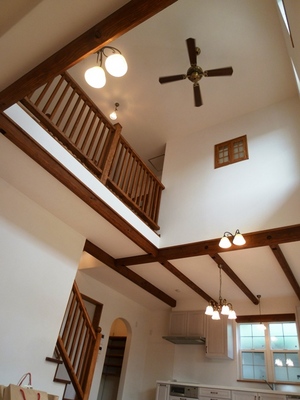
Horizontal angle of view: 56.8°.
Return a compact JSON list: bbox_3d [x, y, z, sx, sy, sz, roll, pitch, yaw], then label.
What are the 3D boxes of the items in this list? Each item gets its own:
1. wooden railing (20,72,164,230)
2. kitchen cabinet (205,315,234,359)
[{"bbox_3d":[-0.622,-0.739,4.489,0.090,1.240,3.290,-15,-42,29],"label":"wooden railing"},{"bbox_3d":[1.498,2.920,6.036,0.481,0.916,0.340,-15,-42,29],"label":"kitchen cabinet"}]

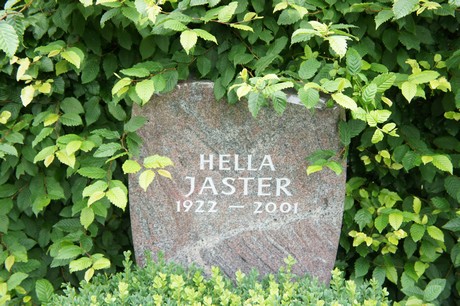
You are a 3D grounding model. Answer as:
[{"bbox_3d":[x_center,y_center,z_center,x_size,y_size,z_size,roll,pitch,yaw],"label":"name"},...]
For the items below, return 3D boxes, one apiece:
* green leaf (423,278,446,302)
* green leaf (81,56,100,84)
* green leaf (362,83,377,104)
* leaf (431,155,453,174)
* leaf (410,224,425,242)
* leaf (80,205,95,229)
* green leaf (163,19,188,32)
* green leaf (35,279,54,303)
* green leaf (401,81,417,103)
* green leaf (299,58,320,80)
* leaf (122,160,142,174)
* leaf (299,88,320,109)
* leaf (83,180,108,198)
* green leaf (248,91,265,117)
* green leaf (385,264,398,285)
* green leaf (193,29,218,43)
[{"bbox_3d":[0.573,0.385,2.038,0.064,0.064,0.028,0,14,0],"label":"green leaf"},{"bbox_3d":[-0.335,-0.200,1.760,0.039,0.069,0.015,15,-10,3],"label":"green leaf"},{"bbox_3d":[0.374,-0.159,1.950,0.037,0.062,0.015,21,-12,25],"label":"green leaf"},{"bbox_3d":[0.567,0.031,1.950,0.056,0.051,0.028,0,14,0],"label":"leaf"},{"bbox_3d":[0.497,0.215,1.940,0.036,0.049,0.014,-3,-20,9],"label":"leaf"},{"bbox_3d":[-0.369,0.168,1.880,0.035,0.057,0.014,5,-17,9],"label":"leaf"},{"bbox_3d":[-0.142,-0.333,1.900,0.070,0.016,0.042,17,31,-17],"label":"green leaf"},{"bbox_3d":[-0.487,0.363,1.910,0.046,0.066,0.015,-11,-12,-14],"label":"green leaf"},{"bbox_3d":[0.490,-0.169,2.000,0.041,0.061,0.016,-2,-17,-1],"label":"green leaf"},{"bbox_3d":[0.204,-0.209,1.830,0.045,0.062,0.014,35,-12,14],"label":"green leaf"},{"bbox_3d":[-0.221,0.033,1.650,0.044,0.034,0.016,3,-20,1],"label":"leaf"},{"bbox_3d":[0.202,-0.138,1.846,0.053,0.048,0.028,0,14,0],"label":"leaf"},{"bbox_3d":[-0.346,0.098,1.870,0.073,0.016,0.038,-32,50,-9],"label":"leaf"},{"bbox_3d":[0.059,-0.110,1.610,0.034,0.060,0.016,3,-8,0],"label":"green leaf"},{"bbox_3d":[0.462,0.347,2.080,0.038,0.065,0.015,-34,-12,11],"label":"green leaf"},{"bbox_3d":[-0.061,-0.290,1.810,0.074,0.018,0.037,28,35,6],"label":"green leaf"}]

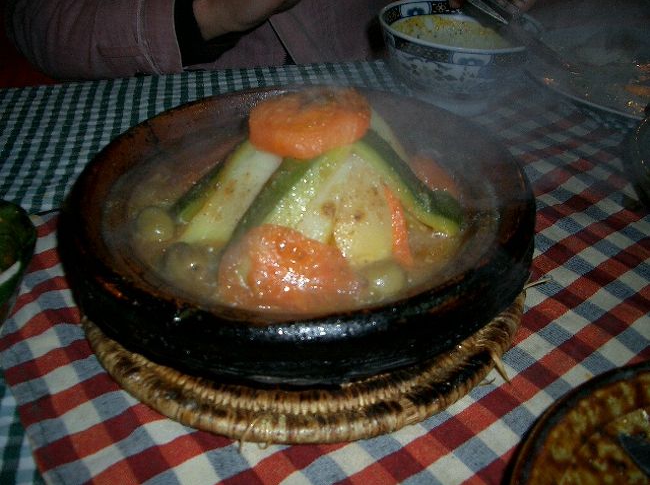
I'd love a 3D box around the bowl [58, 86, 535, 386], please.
[{"bbox_3d":[-0.015,-0.018,0.412,0.283,0.058,0.283,-1,38,1],"label":"bowl"}]

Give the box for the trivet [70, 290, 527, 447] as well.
[{"bbox_3d":[-0.013,0.010,0.428,0.279,0.017,0.279,-2,38,0],"label":"trivet"}]

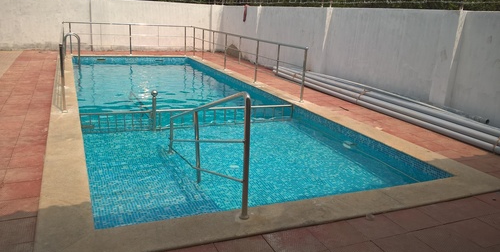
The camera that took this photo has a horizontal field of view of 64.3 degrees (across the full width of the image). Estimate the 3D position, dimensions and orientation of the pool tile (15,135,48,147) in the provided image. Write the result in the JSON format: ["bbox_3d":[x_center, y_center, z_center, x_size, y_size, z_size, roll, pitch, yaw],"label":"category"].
[{"bbox_3d":[-2.151,0.162,3.946,0.283,0.025,0.312,-4,17,-24],"label":"pool tile"}]

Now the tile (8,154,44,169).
[{"bbox_3d":[-1.920,0.315,3.446,0.283,0.025,0.299,-4,17,-24],"label":"tile"}]

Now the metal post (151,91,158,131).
[{"bbox_3d":[-1.271,-0.161,5.280,0.090,0.637,0.090,-4,17,-24],"label":"metal post"}]

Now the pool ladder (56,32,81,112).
[{"bbox_3d":[-4.371,-1.520,9.828,0.400,1.450,0.550,-4,17,-23],"label":"pool ladder"}]

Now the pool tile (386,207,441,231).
[{"bbox_3d":[1.137,0.670,2.851,0.325,0.025,0.296,-4,17,-24],"label":"pool tile"}]

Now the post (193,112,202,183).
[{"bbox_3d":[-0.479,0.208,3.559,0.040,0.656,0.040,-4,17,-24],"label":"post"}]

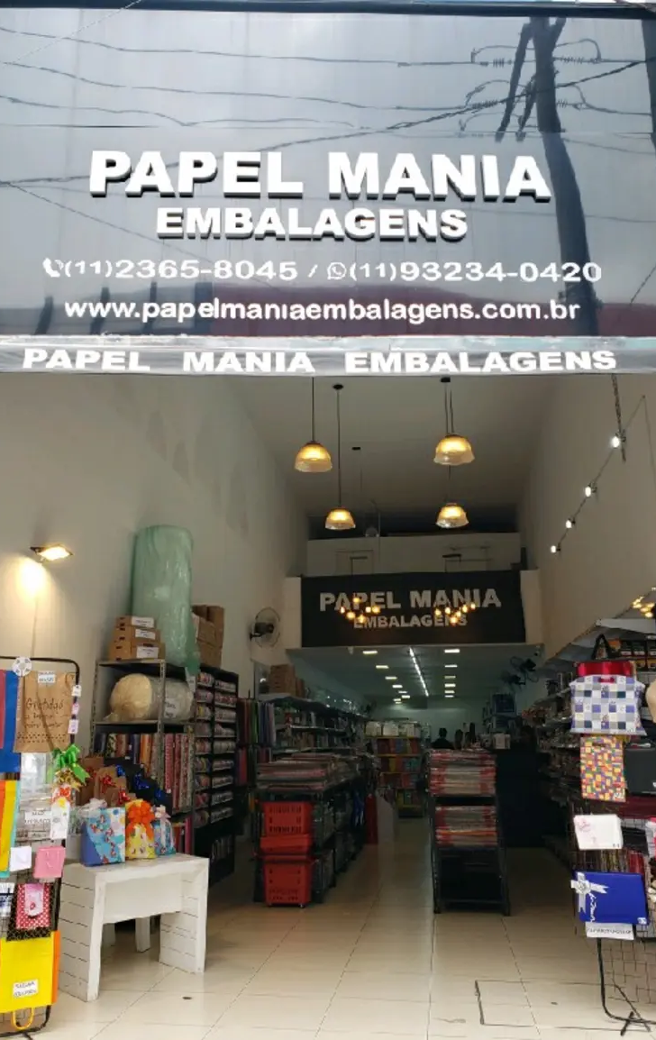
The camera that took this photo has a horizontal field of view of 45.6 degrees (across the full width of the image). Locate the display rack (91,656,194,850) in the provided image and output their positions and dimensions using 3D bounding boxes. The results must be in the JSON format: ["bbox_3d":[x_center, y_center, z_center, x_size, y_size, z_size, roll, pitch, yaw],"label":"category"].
[{"bbox_3d":[-1.537,2.203,6.502,0.543,1.938,0.882,-3,-16,8],"label":"display rack"}]

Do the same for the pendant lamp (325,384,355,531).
[{"bbox_3d":[0.172,-0.956,11.746,0.420,2.270,0.420,-3,-16,8],"label":"pendant lamp"}]

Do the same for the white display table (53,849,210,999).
[{"bbox_3d":[-1.115,2.310,4.512,0.765,0.611,0.417,15,-22,-43],"label":"white display table"}]

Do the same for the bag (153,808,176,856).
[{"bbox_3d":[-1.042,1.983,4.968,0.145,0.267,0.077,12,-21,-37],"label":"bag"}]

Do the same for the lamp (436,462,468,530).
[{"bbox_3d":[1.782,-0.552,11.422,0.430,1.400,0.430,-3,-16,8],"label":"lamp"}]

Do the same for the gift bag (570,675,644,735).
[{"bbox_3d":[1.421,0.939,3.969,0.358,0.310,0.097,-8,-18,24],"label":"gift bag"}]

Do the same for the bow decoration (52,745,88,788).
[{"bbox_3d":[-1.577,1.500,4.752,0.210,0.230,0.110,5,-17,-19],"label":"bow decoration"}]

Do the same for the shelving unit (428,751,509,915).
[{"bbox_3d":[1.143,2.555,6.529,0.581,1.221,0.581,-3,-16,8],"label":"shelving unit"}]

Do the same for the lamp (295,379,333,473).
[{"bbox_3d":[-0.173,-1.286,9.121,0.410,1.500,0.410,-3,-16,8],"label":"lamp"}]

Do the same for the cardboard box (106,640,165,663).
[{"bbox_3d":[-1.607,1.132,6.598,0.262,0.160,0.358,-11,-19,31],"label":"cardboard box"}]

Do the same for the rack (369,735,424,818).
[{"bbox_3d":[1.427,5.312,16.191,1.100,1.600,0.420,-3,-16,8],"label":"rack"}]

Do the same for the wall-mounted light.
[{"bbox_3d":[-1.972,0.246,5.605,0.194,0.116,0.213,-3,-16,8],"label":"wall-mounted light"}]

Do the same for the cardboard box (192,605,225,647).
[{"bbox_3d":[-1.491,1.270,9.365,0.400,0.500,0.550,-3,-16,8],"label":"cardboard box"}]

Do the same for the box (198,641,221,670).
[{"bbox_3d":[-1.513,1.610,9.169,0.380,0.280,0.620,-3,-16,8],"label":"box"}]

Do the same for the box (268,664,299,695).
[{"bbox_3d":[-0.804,2.772,13.459,0.330,0.500,0.500,-3,-16,8],"label":"box"}]

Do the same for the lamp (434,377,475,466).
[{"bbox_3d":[1.339,-1.110,8.438,0.426,1.066,0.426,-3,-16,8],"label":"lamp"}]

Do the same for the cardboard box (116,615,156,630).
[{"bbox_3d":[-1.645,0.895,6.693,0.203,0.097,0.262,-11,-19,31],"label":"cardboard box"}]

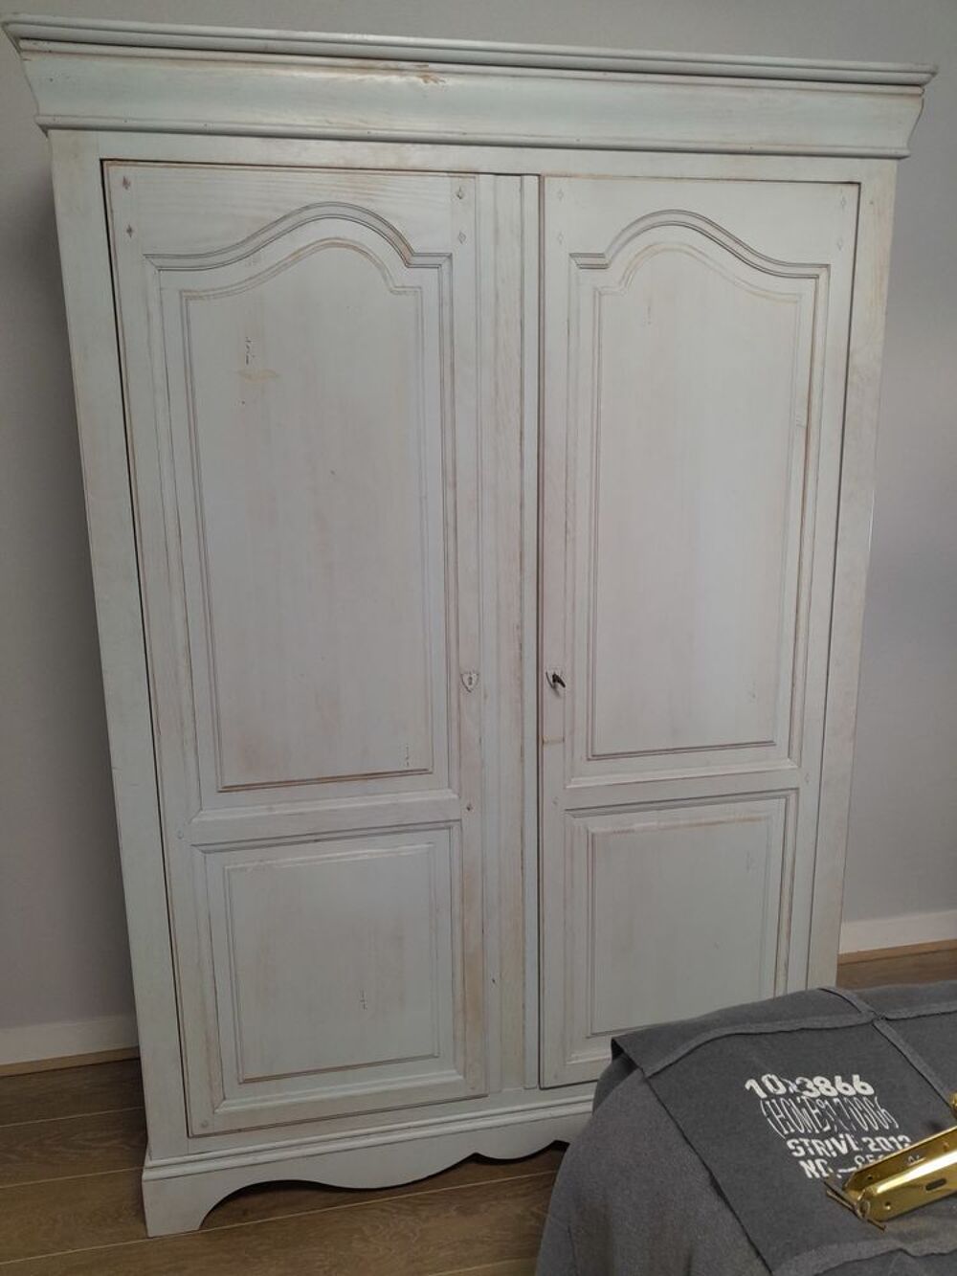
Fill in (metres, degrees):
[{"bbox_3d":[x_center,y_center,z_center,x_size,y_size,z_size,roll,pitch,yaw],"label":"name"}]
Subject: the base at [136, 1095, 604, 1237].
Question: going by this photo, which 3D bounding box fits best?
[{"bbox_3d":[0.020,0.932,2.221,1.398,0.160,0.555,-3,13,-11],"label":"base"}]

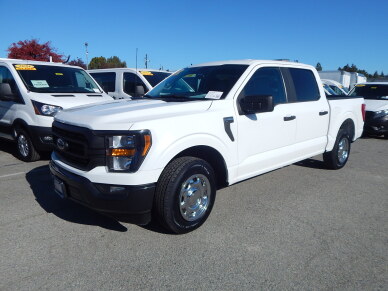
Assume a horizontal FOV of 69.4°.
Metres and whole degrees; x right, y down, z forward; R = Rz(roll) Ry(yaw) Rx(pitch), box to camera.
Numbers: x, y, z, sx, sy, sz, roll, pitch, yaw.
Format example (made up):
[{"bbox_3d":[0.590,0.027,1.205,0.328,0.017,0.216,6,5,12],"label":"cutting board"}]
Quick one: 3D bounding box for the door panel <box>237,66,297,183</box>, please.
[{"bbox_3d":[0.893,-0.330,3.465,1.270,1.320,0.240,-10,14,-41],"label":"door panel"}]

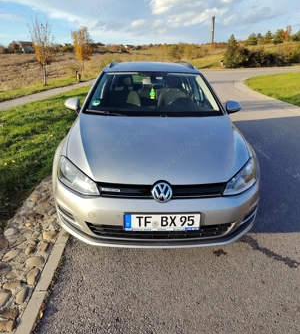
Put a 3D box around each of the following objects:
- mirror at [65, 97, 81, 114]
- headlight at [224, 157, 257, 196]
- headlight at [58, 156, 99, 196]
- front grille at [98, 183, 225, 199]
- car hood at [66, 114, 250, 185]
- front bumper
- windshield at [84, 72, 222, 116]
[{"bbox_3d":[-0.870,-0.712,3.146,0.193,0.160,0.150,0,22,-2],"label":"mirror"},{"bbox_3d":[0.706,0.054,2.129,0.395,0.165,0.440,0,22,-2],"label":"headlight"},{"bbox_3d":[-0.548,0.053,2.089,0.395,0.165,0.440,0,22,-2],"label":"headlight"},{"bbox_3d":[0.084,0.167,1.933,0.900,0.115,0.110,0,22,-2],"label":"front grille"},{"bbox_3d":[0.071,-0.199,2.368,1.550,0.310,1.110,0,22,-2],"label":"car hood"},{"bbox_3d":[0.077,0.325,2.164,1.760,0.470,0.520,0,22,-2],"label":"front bumper"},{"bbox_3d":[0.050,-0.821,3.040,1.440,0.405,0.760,0,22,-2],"label":"windshield"}]

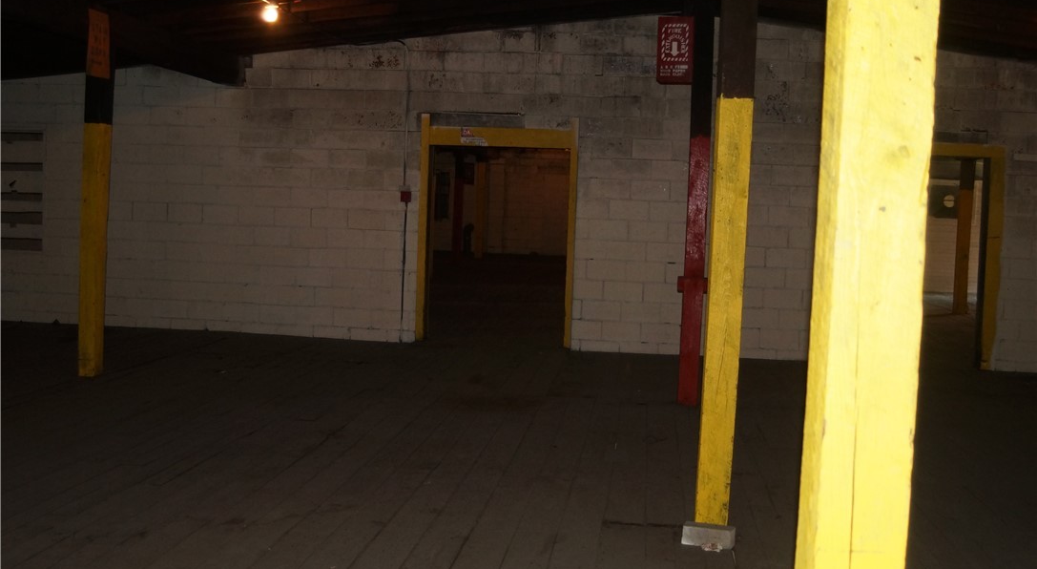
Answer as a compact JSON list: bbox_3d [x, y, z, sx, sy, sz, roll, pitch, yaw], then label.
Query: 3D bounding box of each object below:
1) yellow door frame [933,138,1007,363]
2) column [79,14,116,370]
[{"bbox_3d":[3.978,-0.288,11.864,1.380,2.210,0.250,3,4,6],"label":"yellow door frame"},{"bbox_3d":[-3.269,-0.698,9.327,0.150,2.820,0.150,3,4,6],"label":"column"}]

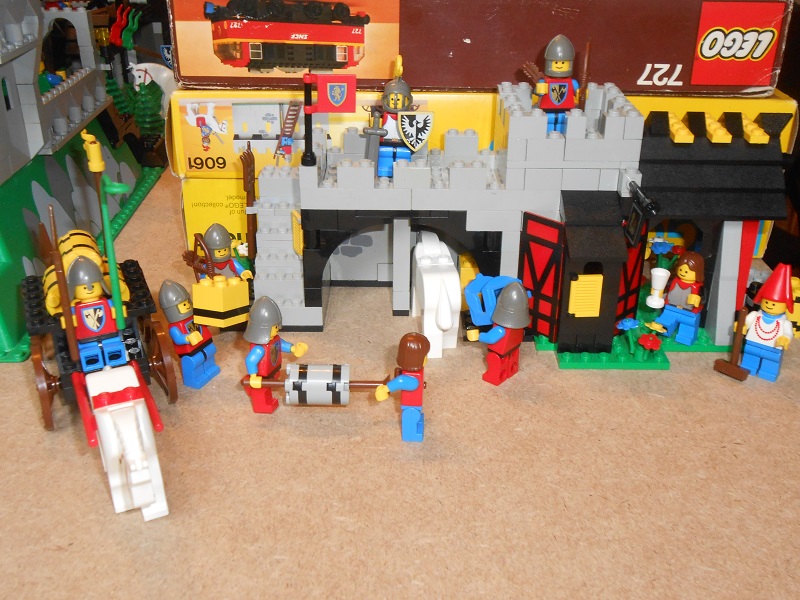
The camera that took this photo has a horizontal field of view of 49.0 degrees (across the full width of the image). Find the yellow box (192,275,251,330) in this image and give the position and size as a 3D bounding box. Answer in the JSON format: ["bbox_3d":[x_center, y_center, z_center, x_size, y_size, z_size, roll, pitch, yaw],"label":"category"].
[{"bbox_3d":[-0.074,0.000,0.364,0.016,0.018,0.016,7,13,30],"label":"yellow box"}]

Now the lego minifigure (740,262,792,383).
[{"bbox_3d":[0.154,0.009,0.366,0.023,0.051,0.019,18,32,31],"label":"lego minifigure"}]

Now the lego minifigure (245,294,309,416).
[{"bbox_3d":[-0.050,0.021,0.345,0.021,0.046,0.024,8,28,15],"label":"lego minifigure"}]

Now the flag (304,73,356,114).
[{"bbox_3d":[-0.028,-0.085,0.361,0.021,0.016,0.004,0,27,-1],"label":"flag"}]

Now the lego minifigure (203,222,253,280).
[{"bbox_3d":[-0.084,-0.014,0.416,0.023,0.046,0.017,-16,31,-29],"label":"lego minifigure"}]

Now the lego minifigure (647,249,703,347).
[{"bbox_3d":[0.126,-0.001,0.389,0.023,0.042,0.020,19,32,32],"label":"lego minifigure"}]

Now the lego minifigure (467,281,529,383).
[{"bbox_3d":[0.044,0.012,0.365,0.018,0.045,0.024,28,38,35],"label":"lego minifigure"}]

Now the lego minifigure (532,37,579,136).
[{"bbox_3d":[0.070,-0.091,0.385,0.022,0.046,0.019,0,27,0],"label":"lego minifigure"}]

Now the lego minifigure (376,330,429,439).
[{"bbox_3d":[0.002,0.031,0.331,0.021,0.043,0.022,1,27,1],"label":"lego minifigure"}]

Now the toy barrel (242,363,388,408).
[{"bbox_3d":[-0.033,0.032,0.331,0.054,0.017,0.017,0,27,0],"label":"toy barrel"}]

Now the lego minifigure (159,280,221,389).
[{"bbox_3d":[-0.087,0.012,0.363,0.018,0.045,0.024,4,26,26],"label":"lego minifigure"}]

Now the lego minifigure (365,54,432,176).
[{"bbox_3d":[-0.001,-0.078,0.377,0.029,0.052,0.018,0,27,-1],"label":"lego minifigure"}]

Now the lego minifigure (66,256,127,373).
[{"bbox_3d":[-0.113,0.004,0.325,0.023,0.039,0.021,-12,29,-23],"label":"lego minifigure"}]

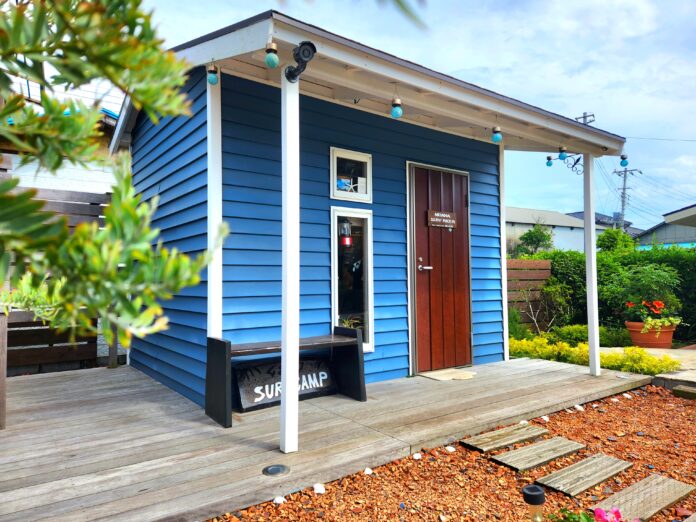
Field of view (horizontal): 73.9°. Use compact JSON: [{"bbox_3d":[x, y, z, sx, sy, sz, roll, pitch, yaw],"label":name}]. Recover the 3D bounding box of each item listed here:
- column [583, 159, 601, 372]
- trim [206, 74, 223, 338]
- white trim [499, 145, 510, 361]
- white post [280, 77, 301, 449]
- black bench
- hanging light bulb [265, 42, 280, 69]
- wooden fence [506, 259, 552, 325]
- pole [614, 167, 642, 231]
[{"bbox_3d":[2.278,0.033,4.329,0.072,2.061,0.070,1,-3,-36],"label":"column"},{"bbox_3d":[-0.949,-0.164,3.298,0.086,2.420,0.067,1,-3,-36],"label":"trim"},{"bbox_3d":[1.737,-0.096,5.222,0.089,2.409,0.064,1,-3,-36],"label":"white trim"},{"bbox_3d":[-0.316,-0.025,2.490,0.072,2.061,0.070,1,-3,-36],"label":"white post"},{"bbox_3d":[-0.410,0.779,3.314,1.102,0.529,0.383,1,-3,-36],"label":"black bench"},{"bbox_3d":[-0.371,-1.005,2.262,0.062,0.112,0.062,-1,-3,0],"label":"hanging light bulb"},{"bbox_3d":[2.450,0.617,6.290,1.122,1.251,0.070,1,-3,-36],"label":"wooden fence"},{"bbox_3d":[21.894,-2.356,36.775,2.000,10.200,0.450,3,-3,0],"label":"pole"}]

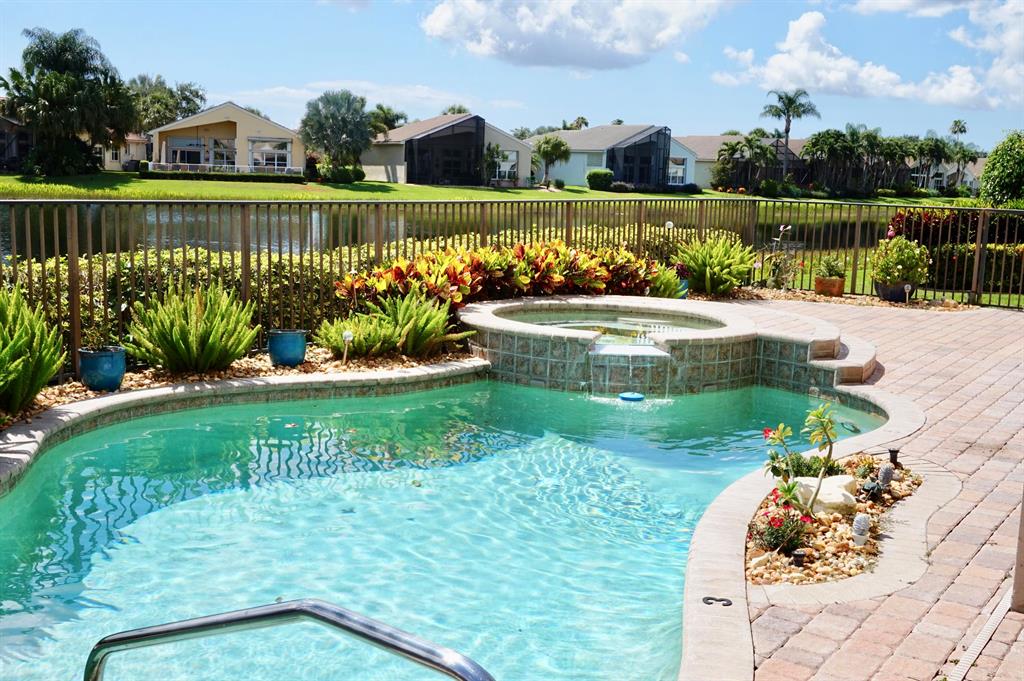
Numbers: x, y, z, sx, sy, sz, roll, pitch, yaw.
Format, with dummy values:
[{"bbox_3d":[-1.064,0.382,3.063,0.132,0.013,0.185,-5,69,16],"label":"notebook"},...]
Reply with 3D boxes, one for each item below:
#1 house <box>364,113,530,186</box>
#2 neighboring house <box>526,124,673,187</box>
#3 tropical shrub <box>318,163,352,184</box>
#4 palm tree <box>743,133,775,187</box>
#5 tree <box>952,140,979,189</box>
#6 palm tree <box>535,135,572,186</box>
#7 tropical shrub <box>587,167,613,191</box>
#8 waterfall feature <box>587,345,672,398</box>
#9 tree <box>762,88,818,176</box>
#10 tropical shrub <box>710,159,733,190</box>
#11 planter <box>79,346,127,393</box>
[{"bbox_3d":[-5.582,-15.776,93.863,10.600,5.600,14.000,-2,9,-20],"label":"house"},{"bbox_3d":[7.692,-16.477,100.947,10.200,5.400,13.500,-5,11,-36],"label":"neighboring house"},{"bbox_3d":[-10.558,-10.010,68.000,2.034,1.261,1.800,1,9,-9],"label":"tropical shrub"},{"bbox_3d":[17.745,-12.803,82.000,2.308,4.065,2.308,4,9,12],"label":"palm tree"},{"bbox_3d":[44.750,-17.268,112.175,2.440,4.840,2.440,5,9,21],"label":"tree"},{"bbox_3d":[3.095,-13.717,86.869,2.610,3.970,2.610,2,9,2],"label":"palm tree"},{"bbox_3d":[5.651,-10.355,73.000,1.702,1.368,1.600,3,9,4],"label":"tropical shrub"},{"bbox_3d":[0.892,0.235,8.801,0.650,0.360,0.420,2,9,1],"label":"waterfall feature"},{"bbox_3d":[20.917,-15.168,86.000,4.463,7.679,4.463,4,9,13],"label":"tree"},{"bbox_3d":[19.914,-15.732,108.060,1.990,2.700,1.990,3,9,10],"label":"tropical shrub"},{"bbox_3d":[-2.734,0.191,7.599,0.312,0.268,0.312,-1,10,-20],"label":"planter"}]

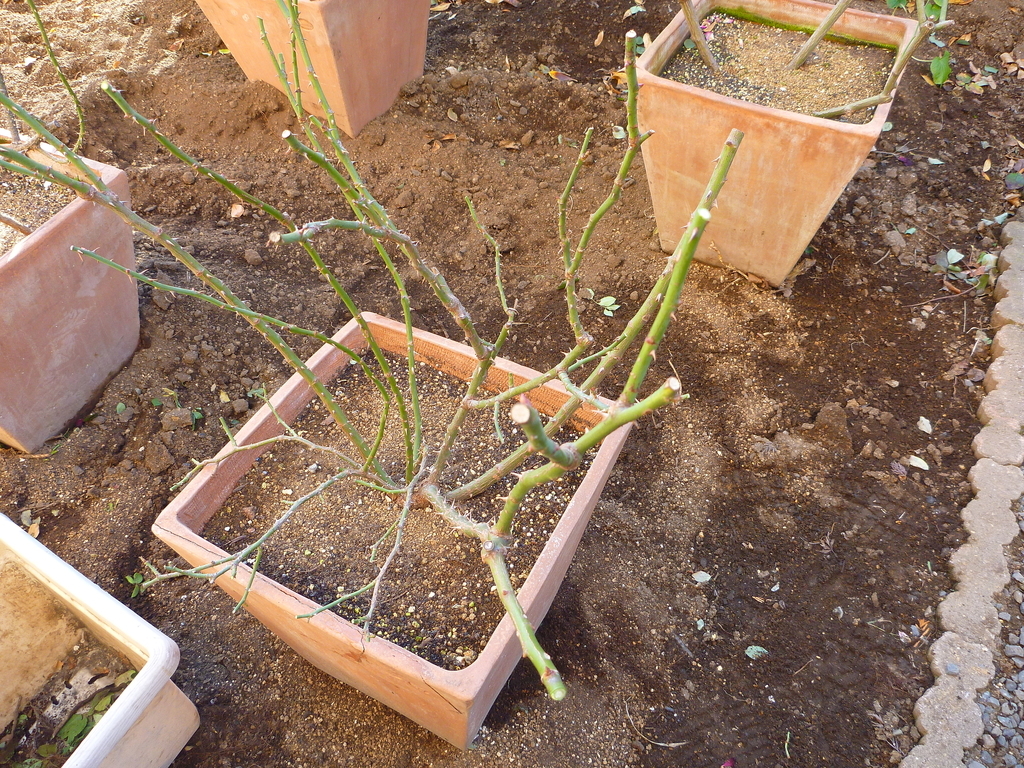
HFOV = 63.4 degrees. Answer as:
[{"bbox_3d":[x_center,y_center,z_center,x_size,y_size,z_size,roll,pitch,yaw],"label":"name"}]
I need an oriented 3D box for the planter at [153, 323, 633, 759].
[{"bbox_3d":[-0.126,0.246,1.147,0.418,0.430,0.410,21,51,19],"label":"planter"}]

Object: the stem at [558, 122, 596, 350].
[{"bbox_3d":[0.067,-0.149,0.882,0.035,0.244,0.015,1,32,4],"label":"stem"}]

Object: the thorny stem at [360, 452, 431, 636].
[{"bbox_3d":[-0.120,0.159,0.891,0.014,0.021,0.246,19,42,-4],"label":"thorny stem"}]

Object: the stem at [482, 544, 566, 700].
[{"bbox_3d":[0.007,0.213,0.765,0.017,0.017,0.215,-23,26,-6],"label":"stem"}]

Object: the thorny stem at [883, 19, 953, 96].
[{"bbox_3d":[0.644,-0.529,1.334,0.041,0.137,0.021,41,28,6],"label":"thorny stem"}]

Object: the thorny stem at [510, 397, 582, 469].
[{"bbox_3d":[0.033,0.051,0.773,0.021,0.095,0.016,-48,44,-1],"label":"thorny stem"}]

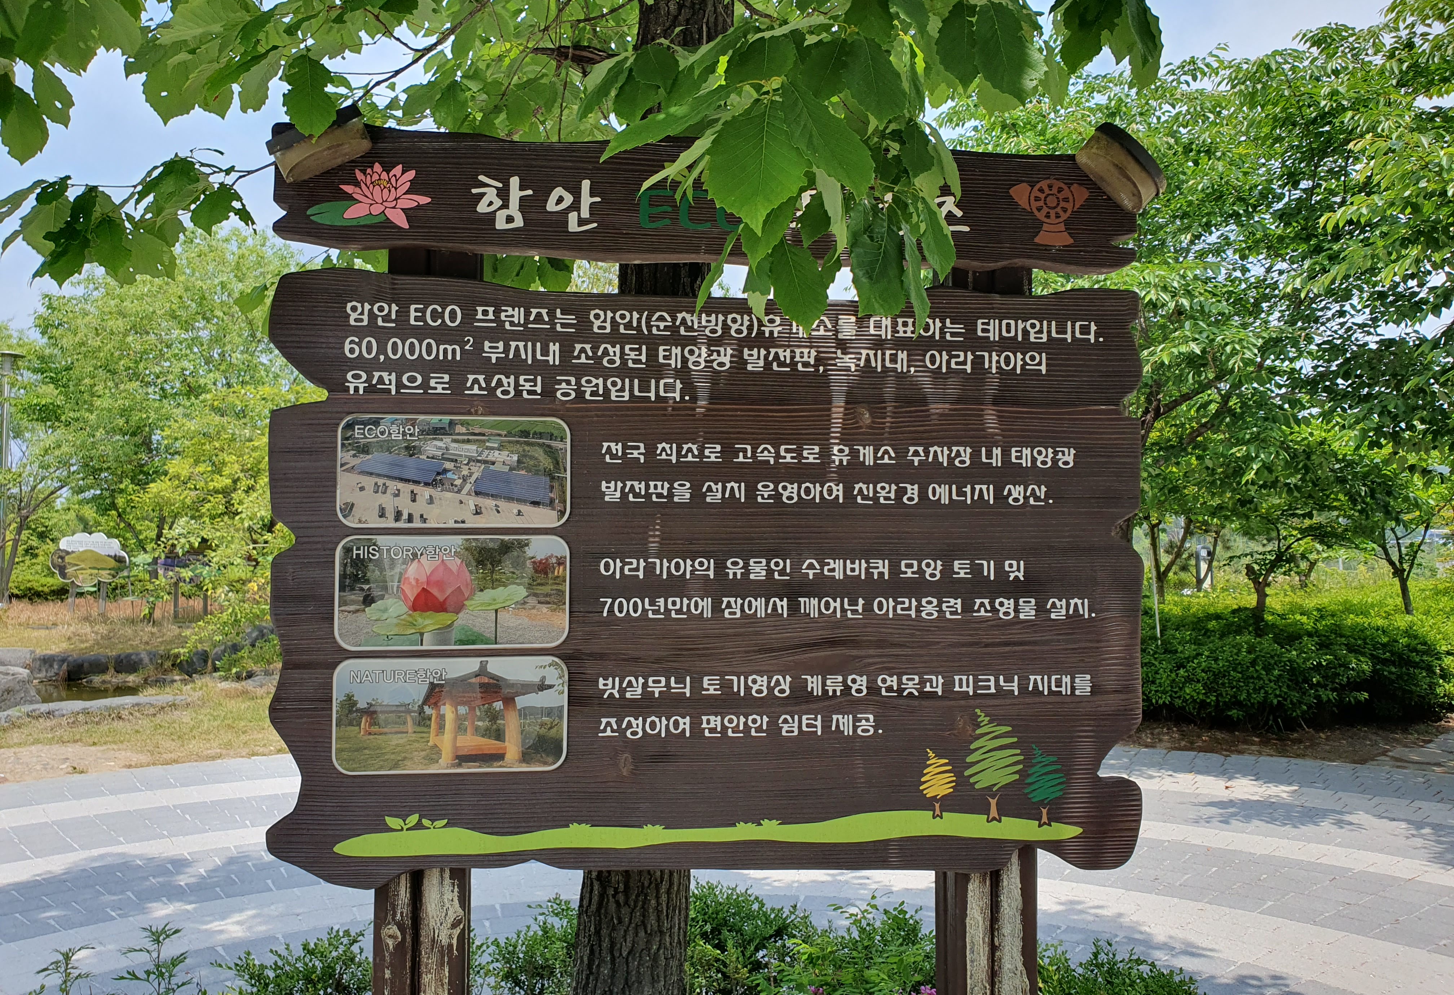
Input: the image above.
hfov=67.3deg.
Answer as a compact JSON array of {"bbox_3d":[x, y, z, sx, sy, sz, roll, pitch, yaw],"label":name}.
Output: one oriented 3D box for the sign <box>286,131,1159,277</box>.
[{"bbox_3d":[-0.017,-0.498,1.852,1.450,0.190,0.050,1,-3,-6],"label":"sign"}]

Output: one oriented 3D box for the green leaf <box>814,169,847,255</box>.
[{"bbox_3d":[0.137,-0.379,1.450,0.042,0.113,0.040,-12,-3,-34],"label":"green leaf"}]

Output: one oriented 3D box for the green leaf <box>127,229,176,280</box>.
[{"bbox_3d":[-1.188,-0.500,2.250,0.100,0.100,0.050,1,-3,-17],"label":"green leaf"}]

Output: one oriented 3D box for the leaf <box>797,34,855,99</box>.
[{"bbox_3d":[0.138,-0.599,1.520,0.078,0.090,0.040,14,-3,9],"label":"leaf"}]

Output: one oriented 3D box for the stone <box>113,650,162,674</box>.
[{"bbox_3d":[-7.450,2.088,13.800,0.500,0.300,0.380,1,-3,-18],"label":"stone"}]

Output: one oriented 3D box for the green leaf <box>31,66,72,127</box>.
[{"bbox_3d":[-1.144,-0.679,1.850,0.065,0.110,0.035,-17,-3,-14],"label":"green leaf"}]

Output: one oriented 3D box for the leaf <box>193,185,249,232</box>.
[{"bbox_3d":[-0.927,-0.528,2.000,0.105,0.088,0.050,0,-3,0],"label":"leaf"}]

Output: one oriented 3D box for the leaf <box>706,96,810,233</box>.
[{"bbox_3d":[0.038,-0.418,1.370,0.125,0.168,0.045,5,-3,0],"label":"leaf"}]

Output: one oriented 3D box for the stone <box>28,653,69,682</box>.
[{"bbox_3d":[-8.555,2.139,13.800,0.430,0.320,0.380,1,-3,-18],"label":"stone"}]

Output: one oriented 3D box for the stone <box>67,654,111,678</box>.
[{"bbox_3d":[-8.053,2.139,13.800,0.460,0.310,0.380,1,-3,-18],"label":"stone"}]

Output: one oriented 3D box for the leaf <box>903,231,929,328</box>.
[{"bbox_3d":[0.260,-0.299,1.500,0.038,0.133,0.035,-4,-4,-40],"label":"leaf"}]

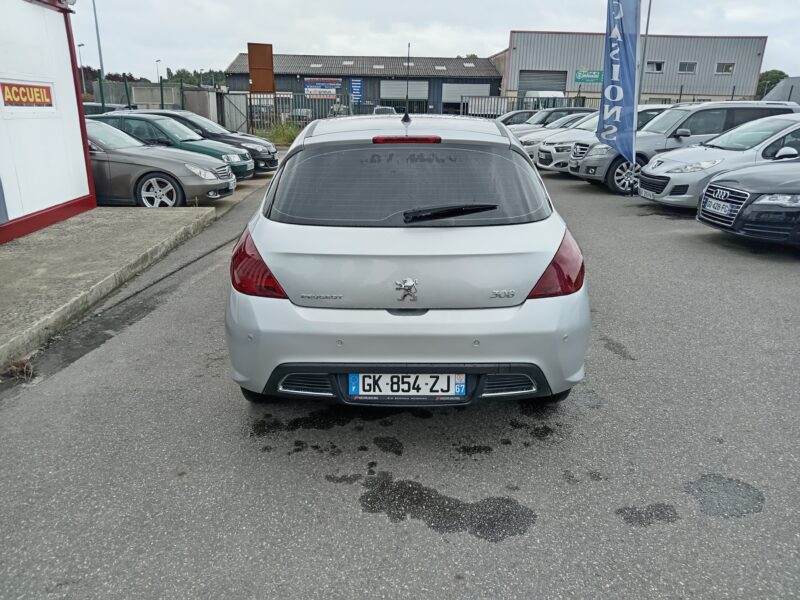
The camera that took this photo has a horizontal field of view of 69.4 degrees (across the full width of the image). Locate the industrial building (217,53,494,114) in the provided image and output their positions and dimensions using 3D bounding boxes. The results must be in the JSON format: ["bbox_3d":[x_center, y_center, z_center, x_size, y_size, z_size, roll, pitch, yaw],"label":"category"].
[{"bbox_3d":[-2.855,-18.113,50.259,21.500,5.900,11.000,-1,18,-5],"label":"industrial building"}]

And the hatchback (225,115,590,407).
[{"bbox_3d":[0.038,-0.619,4.419,1.815,1.498,4.276,0,18,0],"label":"hatchback"}]

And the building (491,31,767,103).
[{"bbox_3d":[16.394,-17.952,48.805,18.900,6.700,15.000,-1,18,-5],"label":"building"}]

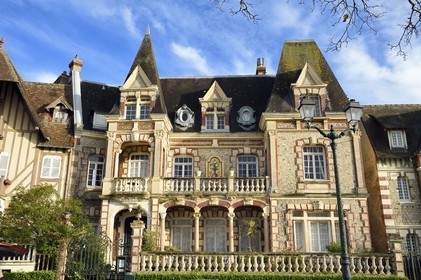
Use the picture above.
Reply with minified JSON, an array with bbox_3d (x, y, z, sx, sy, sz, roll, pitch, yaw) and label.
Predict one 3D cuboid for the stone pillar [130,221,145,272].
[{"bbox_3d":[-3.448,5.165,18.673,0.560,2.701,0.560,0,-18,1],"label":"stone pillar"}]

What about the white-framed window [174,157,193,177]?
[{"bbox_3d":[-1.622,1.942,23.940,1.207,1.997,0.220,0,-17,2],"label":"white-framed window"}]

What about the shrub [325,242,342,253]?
[{"bbox_3d":[6.222,5.514,20.075,0.950,0.650,0.800,0,-18,1],"label":"shrub"}]

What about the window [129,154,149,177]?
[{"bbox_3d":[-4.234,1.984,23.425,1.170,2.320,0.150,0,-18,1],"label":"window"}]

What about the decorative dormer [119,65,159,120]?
[{"bbox_3d":[-4.210,-2.566,23.722,2.000,3.470,1.600,0,-18,1],"label":"decorative dormer"}]

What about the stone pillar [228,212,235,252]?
[{"bbox_3d":[1.213,5.417,22.713,0.350,2.524,0.350,0,-18,1],"label":"stone pillar"}]

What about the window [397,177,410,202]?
[{"bbox_3d":[11.700,3.035,24.139,0.720,1.490,0.150,0,-18,1],"label":"window"}]

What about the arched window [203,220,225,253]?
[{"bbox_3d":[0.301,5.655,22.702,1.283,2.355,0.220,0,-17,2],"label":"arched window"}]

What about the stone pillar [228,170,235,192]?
[{"bbox_3d":[1.134,2.296,21.452,0.310,1.200,0.300,0,-18,1],"label":"stone pillar"}]

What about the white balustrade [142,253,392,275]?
[{"bbox_3d":[2.103,4.833,15.325,9.900,0.870,0.300,0,-18,1],"label":"white balustrade"}]

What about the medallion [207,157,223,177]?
[{"bbox_3d":[0.296,1.653,23.383,1.000,1.430,0.100,0,-18,1],"label":"medallion"}]

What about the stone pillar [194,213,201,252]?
[{"bbox_3d":[-0.746,5.420,22.745,0.350,2.519,0.350,0,-18,1],"label":"stone pillar"}]

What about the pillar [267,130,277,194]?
[{"bbox_3d":[3.619,1.256,23.319,0.460,3.733,0.380,0,-18,1],"label":"pillar"}]

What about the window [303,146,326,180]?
[{"bbox_3d":[6.100,1.426,23.222,1.320,2.094,0.250,0,-18,1],"label":"window"}]

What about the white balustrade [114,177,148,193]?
[{"bbox_3d":[-4.628,2.676,23.269,1.950,0.933,0.450,0,-18,1],"label":"white balustrade"}]

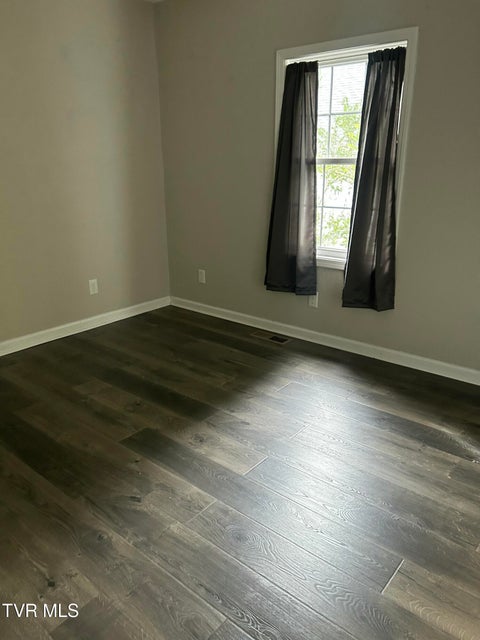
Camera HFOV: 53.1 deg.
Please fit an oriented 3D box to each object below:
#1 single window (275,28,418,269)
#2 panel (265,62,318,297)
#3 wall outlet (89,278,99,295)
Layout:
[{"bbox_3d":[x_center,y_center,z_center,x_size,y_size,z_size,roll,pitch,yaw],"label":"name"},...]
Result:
[{"bbox_3d":[0.643,-1.044,3.180,0.957,1.412,0.100,14,23,37],"label":"single window"},{"bbox_3d":[0.373,-0.951,3.372,0.450,1.535,0.110,14,23,37],"label":"panel"},{"bbox_3d":[-1.180,-0.263,3.868,0.010,0.120,0.069,14,23,37],"label":"wall outlet"}]

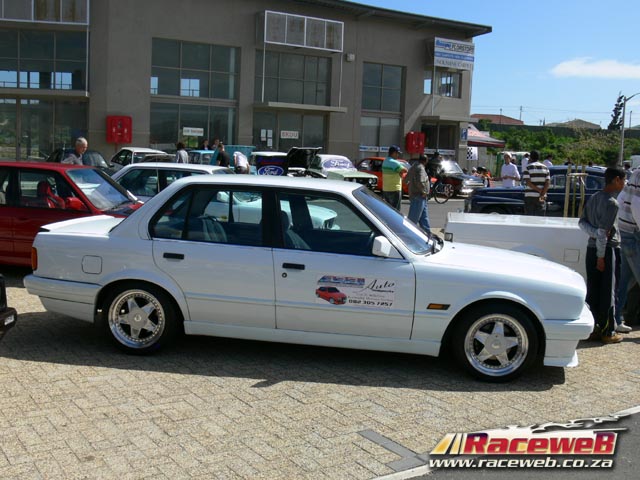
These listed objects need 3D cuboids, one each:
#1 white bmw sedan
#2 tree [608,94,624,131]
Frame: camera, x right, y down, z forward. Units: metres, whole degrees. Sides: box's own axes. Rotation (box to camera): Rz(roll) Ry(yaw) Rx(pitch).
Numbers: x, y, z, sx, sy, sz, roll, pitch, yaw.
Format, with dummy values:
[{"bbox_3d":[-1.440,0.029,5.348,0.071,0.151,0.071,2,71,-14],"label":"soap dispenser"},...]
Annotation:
[{"bbox_3d":[-0.067,0.158,5.810,4.320,1.350,1.680,3,7,8],"label":"white bmw sedan"},{"bbox_3d":[36.461,-15.064,88.676,2.000,5.600,2.000,2,7,0],"label":"tree"}]

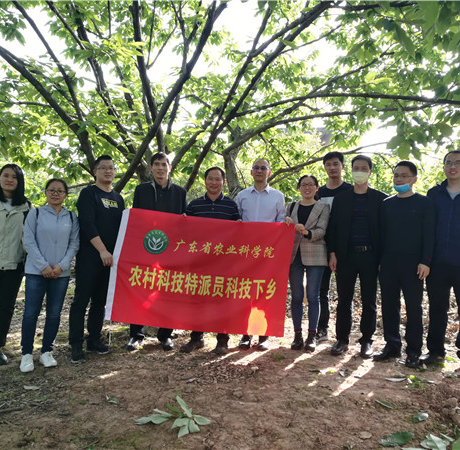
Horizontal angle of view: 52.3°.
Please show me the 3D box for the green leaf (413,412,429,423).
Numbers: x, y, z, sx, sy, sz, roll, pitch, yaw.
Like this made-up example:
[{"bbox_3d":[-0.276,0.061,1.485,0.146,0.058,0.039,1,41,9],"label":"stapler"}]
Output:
[{"bbox_3d":[1.079,1.090,2.650,0.095,0.035,0.075,2,-2,-18],"label":"green leaf"}]

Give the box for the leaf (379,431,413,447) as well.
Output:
[{"bbox_3d":[0.835,1.077,2.360,0.180,0.030,0.090,3,-2,-33],"label":"leaf"}]

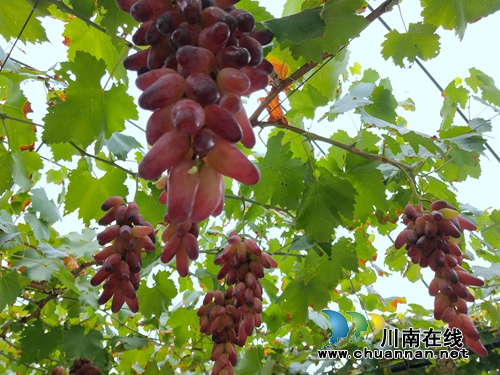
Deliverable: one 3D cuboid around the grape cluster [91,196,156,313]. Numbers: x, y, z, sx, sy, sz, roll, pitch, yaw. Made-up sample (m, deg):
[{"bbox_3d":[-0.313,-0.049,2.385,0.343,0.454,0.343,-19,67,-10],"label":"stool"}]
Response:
[{"bbox_3d":[-0.231,0.119,0.800,0.110,0.215,0.105,4,-29,-11],"label":"grape cluster"}]

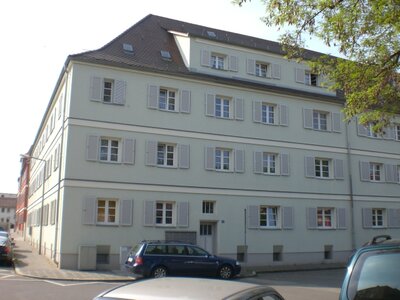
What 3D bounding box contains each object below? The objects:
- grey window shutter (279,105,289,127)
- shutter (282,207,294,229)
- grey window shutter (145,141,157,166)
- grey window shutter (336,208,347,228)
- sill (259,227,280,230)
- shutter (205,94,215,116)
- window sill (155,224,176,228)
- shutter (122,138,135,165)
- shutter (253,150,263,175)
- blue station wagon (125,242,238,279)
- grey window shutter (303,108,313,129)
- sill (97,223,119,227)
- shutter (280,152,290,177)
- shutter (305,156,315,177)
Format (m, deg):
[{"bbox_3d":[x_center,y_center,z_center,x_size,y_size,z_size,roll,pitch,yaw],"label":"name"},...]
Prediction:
[{"bbox_3d":[5.110,-2.135,26.723,0.592,1.290,0.050,5,-12,-24],"label":"grey window shutter"},{"bbox_3d":[5.150,3.977,25.551,0.770,1.280,0.050,5,-12,-24],"label":"shutter"},{"bbox_3d":[-2.628,0.169,23.706,0.620,1.360,0.050,5,-13,-23],"label":"grey window shutter"},{"bbox_3d":[8.804,4.255,27.153,0.720,1.270,0.050,5,-12,-24],"label":"grey window shutter"},{"bbox_3d":[4.117,4.603,25.780,1.450,0.110,0.200,5,-13,-23],"label":"sill"},{"bbox_3d":[0.602,-2.568,24.748,0.600,1.270,0.050,5,-12,-24],"label":"shutter"},{"bbox_3d":[-1.771,3.857,22.501,1.130,0.120,0.200,5,-12,-24],"label":"window sill"},{"bbox_3d":[-3.763,0.059,23.223,0.620,1.360,0.050,5,-13,-23],"label":"shutter"},{"bbox_3d":[3.495,0.753,26.313,0.620,1.360,0.050,5,-13,-23],"label":"shutter"},{"bbox_3d":[-0.612,4.470,17.722,4.680,1.490,1.750,5,-13,-22],"label":"blue station wagon"},{"bbox_3d":[7.013,-2.033,28.449,0.720,1.360,0.050,5,-13,-23],"label":"grey window shutter"},{"bbox_3d":[-4.466,3.661,21.291,1.100,0.090,0.200,5,-12,-24],"label":"sill"},{"bbox_3d":[5.092,0.866,26.149,0.670,1.380,0.050,5,-12,-24],"label":"shutter"},{"bbox_3d":[6.743,1.020,26.848,0.740,1.250,0.050,5,-12,-24],"label":"shutter"}]

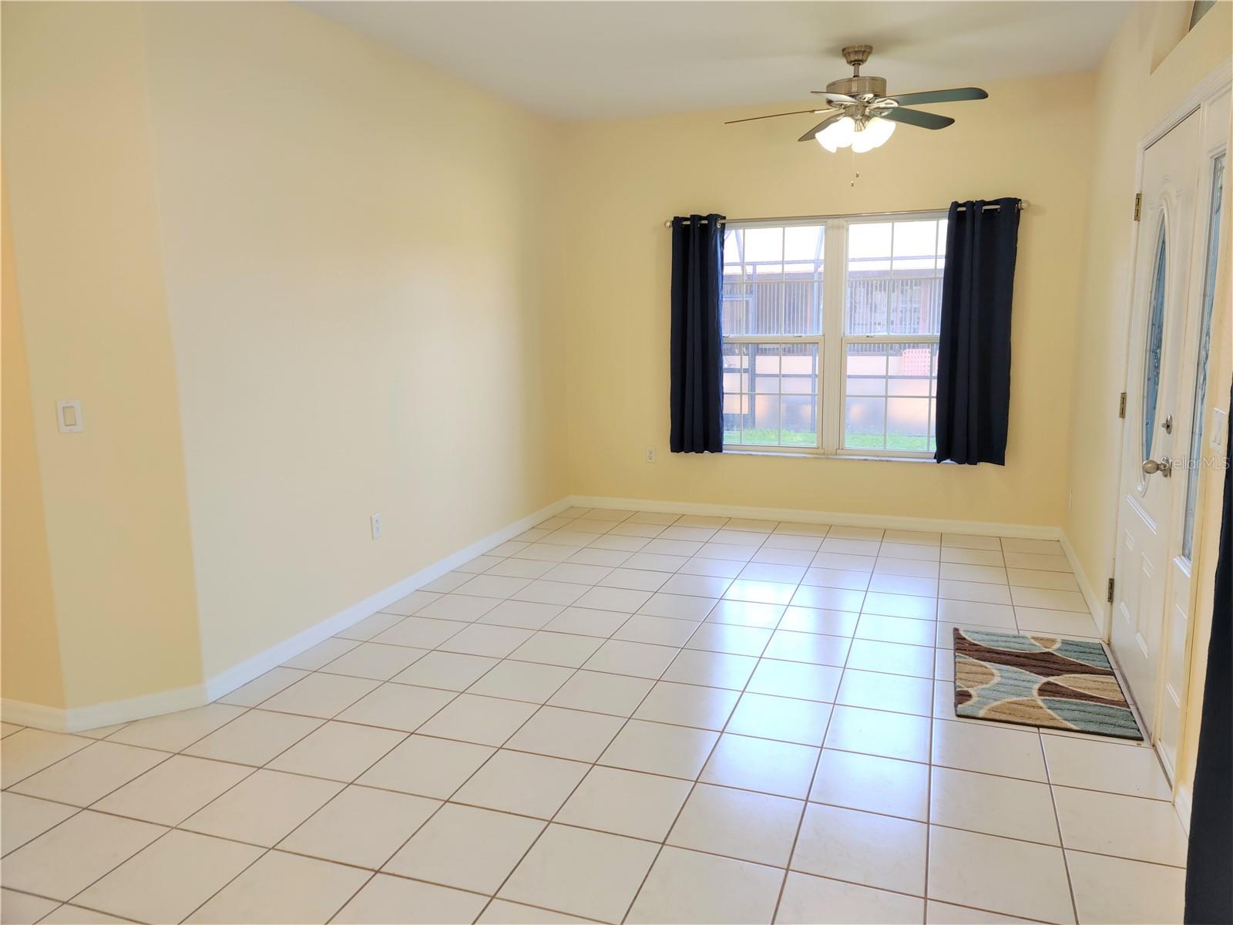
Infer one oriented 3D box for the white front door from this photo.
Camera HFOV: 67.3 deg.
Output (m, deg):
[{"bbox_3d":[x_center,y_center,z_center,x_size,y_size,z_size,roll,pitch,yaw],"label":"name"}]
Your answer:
[{"bbox_3d":[1.931,-0.137,3.226,0.060,2.040,1.278,3,11,19],"label":"white front door"}]

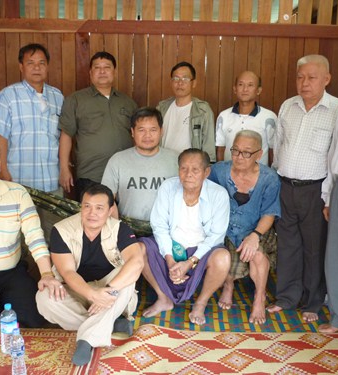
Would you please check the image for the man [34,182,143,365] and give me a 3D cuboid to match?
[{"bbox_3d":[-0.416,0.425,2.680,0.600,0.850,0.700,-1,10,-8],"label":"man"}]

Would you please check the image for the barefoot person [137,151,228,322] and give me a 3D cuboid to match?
[{"bbox_3d":[0.136,0.268,3.048,0.560,1.050,0.580,2,10,8],"label":"barefoot person"}]

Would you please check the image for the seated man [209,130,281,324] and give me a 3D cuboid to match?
[{"bbox_3d":[0.497,0.211,3.119,0.480,1.150,0.660,4,10,20],"label":"seated man"}]

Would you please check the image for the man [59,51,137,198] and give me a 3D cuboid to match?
[{"bbox_3d":[-0.473,-0.142,3.527,0.560,1.680,0.320,-1,10,-10],"label":"man"}]

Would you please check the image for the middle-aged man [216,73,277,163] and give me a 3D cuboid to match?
[{"bbox_3d":[0.586,-0.088,3.656,0.480,1.560,0.280,2,10,8],"label":"middle-aged man"}]

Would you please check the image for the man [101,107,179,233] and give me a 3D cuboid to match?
[{"bbox_3d":[-0.167,0.136,3.118,0.540,1.280,0.600,0,10,-4],"label":"man"}]

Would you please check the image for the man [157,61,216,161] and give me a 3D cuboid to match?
[{"bbox_3d":[0.102,-0.112,3.582,0.460,1.620,0.290,1,10,0],"label":"man"}]

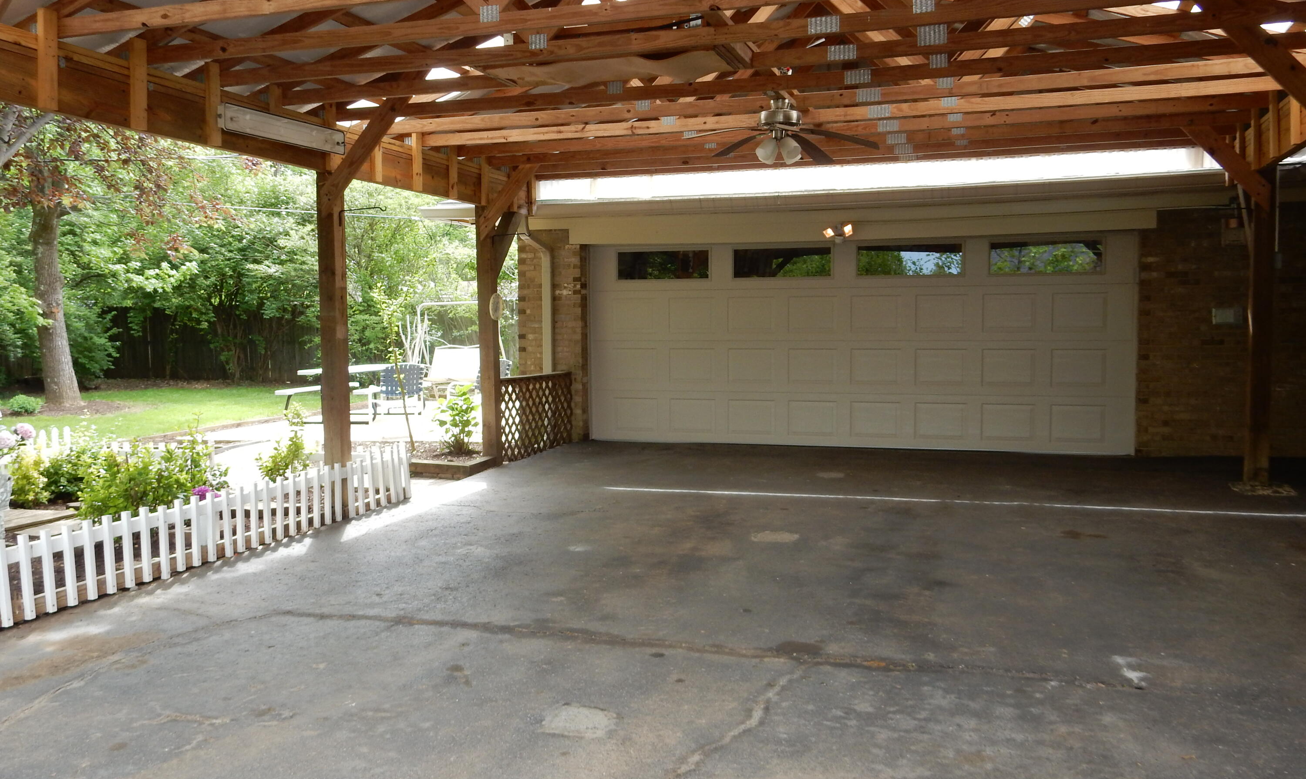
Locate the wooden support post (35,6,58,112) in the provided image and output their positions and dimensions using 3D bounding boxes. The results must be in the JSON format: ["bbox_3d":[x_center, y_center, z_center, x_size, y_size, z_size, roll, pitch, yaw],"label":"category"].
[{"bbox_3d":[-2.918,-1.584,5.452,0.040,0.470,0.089,1,4,17],"label":"wooden support post"}]

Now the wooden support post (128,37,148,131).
[{"bbox_3d":[-2.741,-1.621,6.034,0.040,0.470,0.089,1,4,17],"label":"wooden support post"}]

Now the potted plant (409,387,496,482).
[{"bbox_3d":[-1.917,0.345,10.196,0.850,0.780,1.150,1,4,17],"label":"potted plant"}]

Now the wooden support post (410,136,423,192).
[{"bbox_3d":[-1.853,-1.808,8.944,0.040,0.470,0.089,1,4,17],"label":"wooden support post"}]

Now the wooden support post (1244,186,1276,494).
[{"bbox_3d":[4.659,-0.454,8.665,0.140,2.370,0.140,1,4,17],"label":"wooden support post"}]

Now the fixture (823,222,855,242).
[{"bbox_3d":[1.823,-1.536,11.113,0.300,0.200,0.180,1,4,17],"label":"fixture"}]

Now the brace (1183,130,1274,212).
[{"bbox_3d":[4.385,-1.740,8.571,0.145,0.965,0.050,-45,-10,15],"label":"brace"}]

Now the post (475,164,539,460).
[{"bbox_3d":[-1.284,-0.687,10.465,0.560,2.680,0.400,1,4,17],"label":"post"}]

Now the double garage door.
[{"bbox_3d":[1.937,-0.473,11.483,5.450,2.130,0.080,1,4,17],"label":"double garage door"}]

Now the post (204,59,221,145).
[{"bbox_3d":[-2.563,-1.659,6.616,0.040,0.470,0.089,1,4,17],"label":"post"}]

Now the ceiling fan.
[{"bbox_3d":[0.793,-1.616,7.062,1.280,0.420,1.280,1,4,17],"label":"ceiling fan"}]

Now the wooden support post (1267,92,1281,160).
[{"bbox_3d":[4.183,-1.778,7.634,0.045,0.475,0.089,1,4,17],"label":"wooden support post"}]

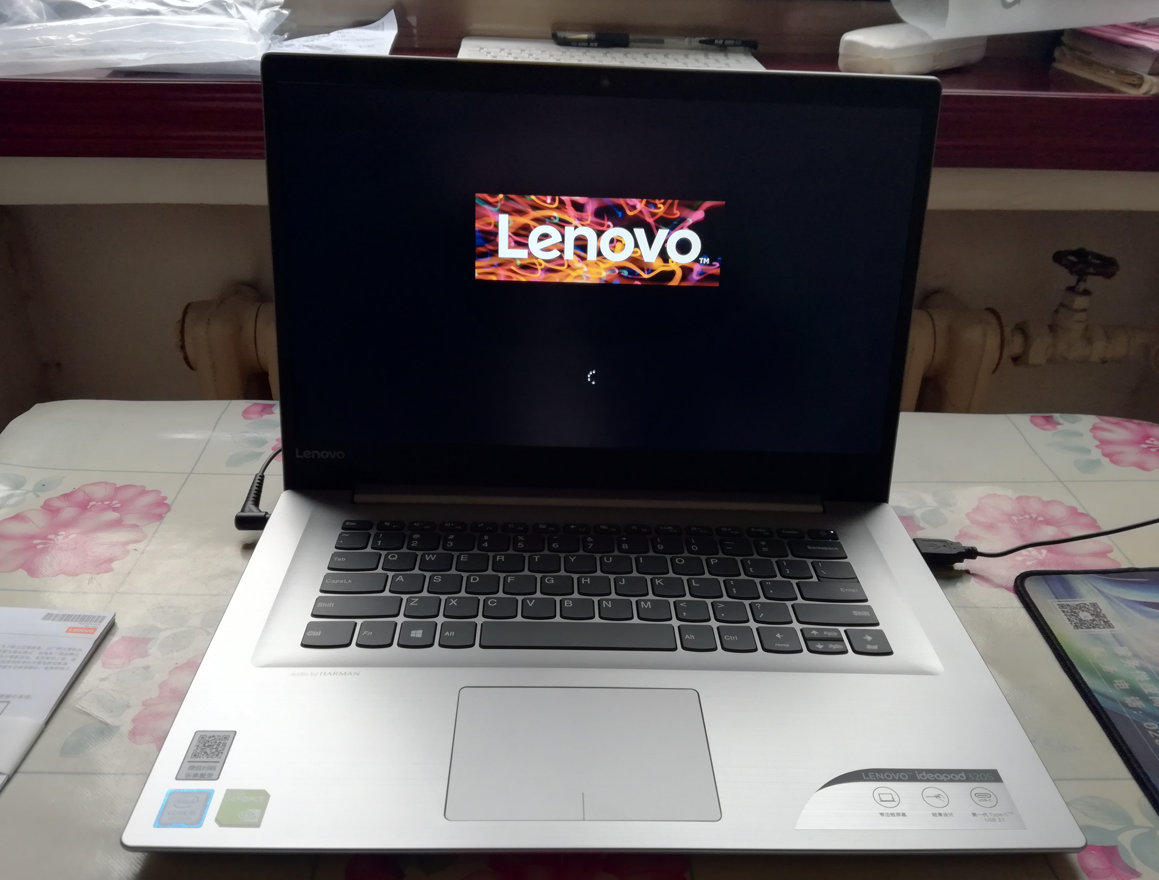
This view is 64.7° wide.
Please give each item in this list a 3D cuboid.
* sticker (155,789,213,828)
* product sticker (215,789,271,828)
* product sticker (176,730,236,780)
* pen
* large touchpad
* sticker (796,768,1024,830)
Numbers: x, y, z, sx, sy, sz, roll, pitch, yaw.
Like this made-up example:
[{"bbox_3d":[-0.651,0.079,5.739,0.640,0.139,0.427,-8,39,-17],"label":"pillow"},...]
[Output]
[{"bbox_3d":[-0.148,0.138,0.343,0.018,0.001,0.017,1,30,-2],"label":"sticker"},{"bbox_3d":[-0.126,0.138,0.344,0.018,0.001,0.017,1,30,-2],"label":"product sticker"},{"bbox_3d":[-0.148,0.125,0.365,0.017,0.001,0.025,1,30,-2],"label":"product sticker"},{"bbox_3d":[0.056,-0.286,0.658,0.150,0.012,0.013,-2,29,-7],"label":"pen"},{"bbox_3d":[0.001,0.127,0.375,0.105,0.002,0.068,1,30,-2],"label":"large touchpad"},{"bbox_3d":[0.126,0.141,0.360,0.090,0.001,0.029,1,30,-2],"label":"sticker"}]

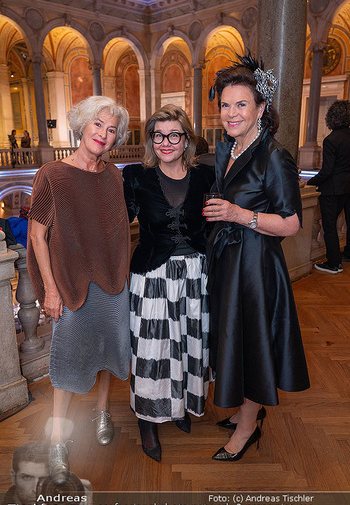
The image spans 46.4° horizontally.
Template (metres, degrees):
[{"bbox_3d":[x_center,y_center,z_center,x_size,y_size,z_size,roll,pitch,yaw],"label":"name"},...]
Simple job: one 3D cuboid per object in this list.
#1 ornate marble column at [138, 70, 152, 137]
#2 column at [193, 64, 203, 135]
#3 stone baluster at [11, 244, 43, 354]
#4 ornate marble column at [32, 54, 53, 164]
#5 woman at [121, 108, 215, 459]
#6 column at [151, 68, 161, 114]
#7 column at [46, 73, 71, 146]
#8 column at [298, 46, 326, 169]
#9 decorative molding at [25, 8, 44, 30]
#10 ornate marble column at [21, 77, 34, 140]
[{"bbox_3d":[-1.746,-8.871,25.128,0.600,4.350,0.600,-15,22,-42],"label":"ornate marble column"},{"bbox_3d":[1.250,-7.996,23.851,0.680,5.475,0.680,0,16,0],"label":"column"},{"bbox_3d":[-0.953,0.302,2.652,0.165,0.680,0.165,-15,22,-42],"label":"stone baluster"},{"bbox_3d":[-6.914,-7.220,21.314,0.750,5.475,0.750,14,21,42],"label":"ornate marble column"},{"bbox_3d":[-0.030,0.161,1.972,0.470,1.640,0.420,-2,16,-5],"label":"woman"},{"bbox_3d":[-1.270,-8.627,26.207,0.550,5.475,0.550,14,21,42],"label":"column"},{"bbox_3d":[-7.303,-8.690,26.622,0.850,5.475,0.850,14,21,42],"label":"column"},{"bbox_3d":[6.389,-6.675,18.927,0.750,5.475,0.750,14,21,42],"label":"column"},{"bbox_3d":[-6.650,-11.021,19.323,0.960,0.940,0.140,-15,22,-42],"label":"decorative molding"},{"bbox_3d":[-10.379,-9.317,28.980,0.550,5.475,0.650,14,21,42],"label":"ornate marble column"}]

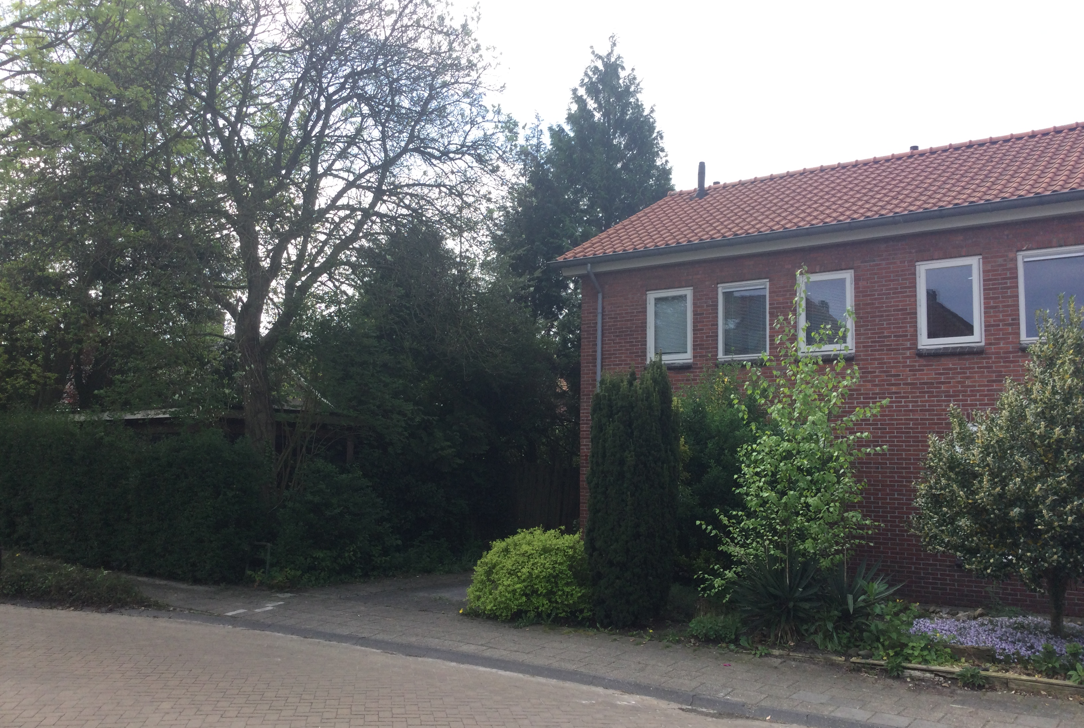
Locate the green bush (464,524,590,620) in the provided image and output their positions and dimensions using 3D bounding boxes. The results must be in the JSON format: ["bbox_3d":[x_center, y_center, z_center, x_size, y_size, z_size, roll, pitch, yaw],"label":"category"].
[{"bbox_3d":[-0.090,2.631,12.189,1.680,1.080,1.450,-3,-7,34],"label":"green bush"}]

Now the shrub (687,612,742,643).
[{"bbox_3d":[1.915,2.904,10.726,0.600,0.300,0.500,-3,-7,34],"label":"shrub"}]

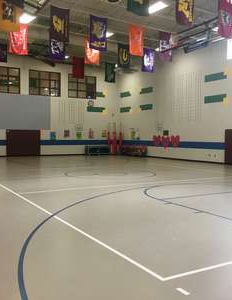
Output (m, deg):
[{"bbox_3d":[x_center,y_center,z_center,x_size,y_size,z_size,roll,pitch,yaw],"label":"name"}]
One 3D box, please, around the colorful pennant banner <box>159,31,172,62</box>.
[{"bbox_3d":[2.750,-5.596,18.380,0.920,1.524,0.050,-1,3,-31],"label":"colorful pennant banner"}]

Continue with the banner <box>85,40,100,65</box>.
[{"bbox_3d":[-1.343,-5.686,19.158,0.920,1.524,0.050,-1,3,-31],"label":"banner"}]

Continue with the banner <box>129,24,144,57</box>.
[{"bbox_3d":[1.114,-5.815,17.906,0.931,1.525,0.070,-1,3,-31],"label":"banner"}]

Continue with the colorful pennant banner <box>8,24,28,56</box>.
[{"bbox_3d":[-4.926,-5.617,16.970,0.920,1.524,0.050,-1,3,-31],"label":"colorful pennant banner"}]

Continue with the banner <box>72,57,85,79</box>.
[{"bbox_3d":[-2.677,-5.899,24.049,0.920,1.524,0.050,-1,3,-31],"label":"banner"}]

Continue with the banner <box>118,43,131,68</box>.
[{"bbox_3d":[0.562,-6.049,21.598,0.908,1.505,0.070,-1,3,-31],"label":"banner"}]

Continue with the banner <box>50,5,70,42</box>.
[{"bbox_3d":[-2.605,-5.859,15.649,0.922,1.527,0.070,-1,3,-31],"label":"banner"}]

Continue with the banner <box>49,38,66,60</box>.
[{"bbox_3d":[-3.335,-5.880,19.243,0.941,1.497,0.070,-1,3,-31],"label":"banner"}]

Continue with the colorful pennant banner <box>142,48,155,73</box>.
[{"bbox_3d":[2.101,-5.726,21.434,0.920,1.524,0.050,-1,3,-31],"label":"colorful pennant banner"}]

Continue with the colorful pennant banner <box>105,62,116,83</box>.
[{"bbox_3d":[-0.418,-5.924,25.600,0.920,1.524,0.050,-1,3,-31],"label":"colorful pennant banner"}]

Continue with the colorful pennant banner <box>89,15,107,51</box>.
[{"bbox_3d":[-0.848,-5.809,16.717,0.934,1.578,0.070,-1,3,-31],"label":"colorful pennant banner"}]

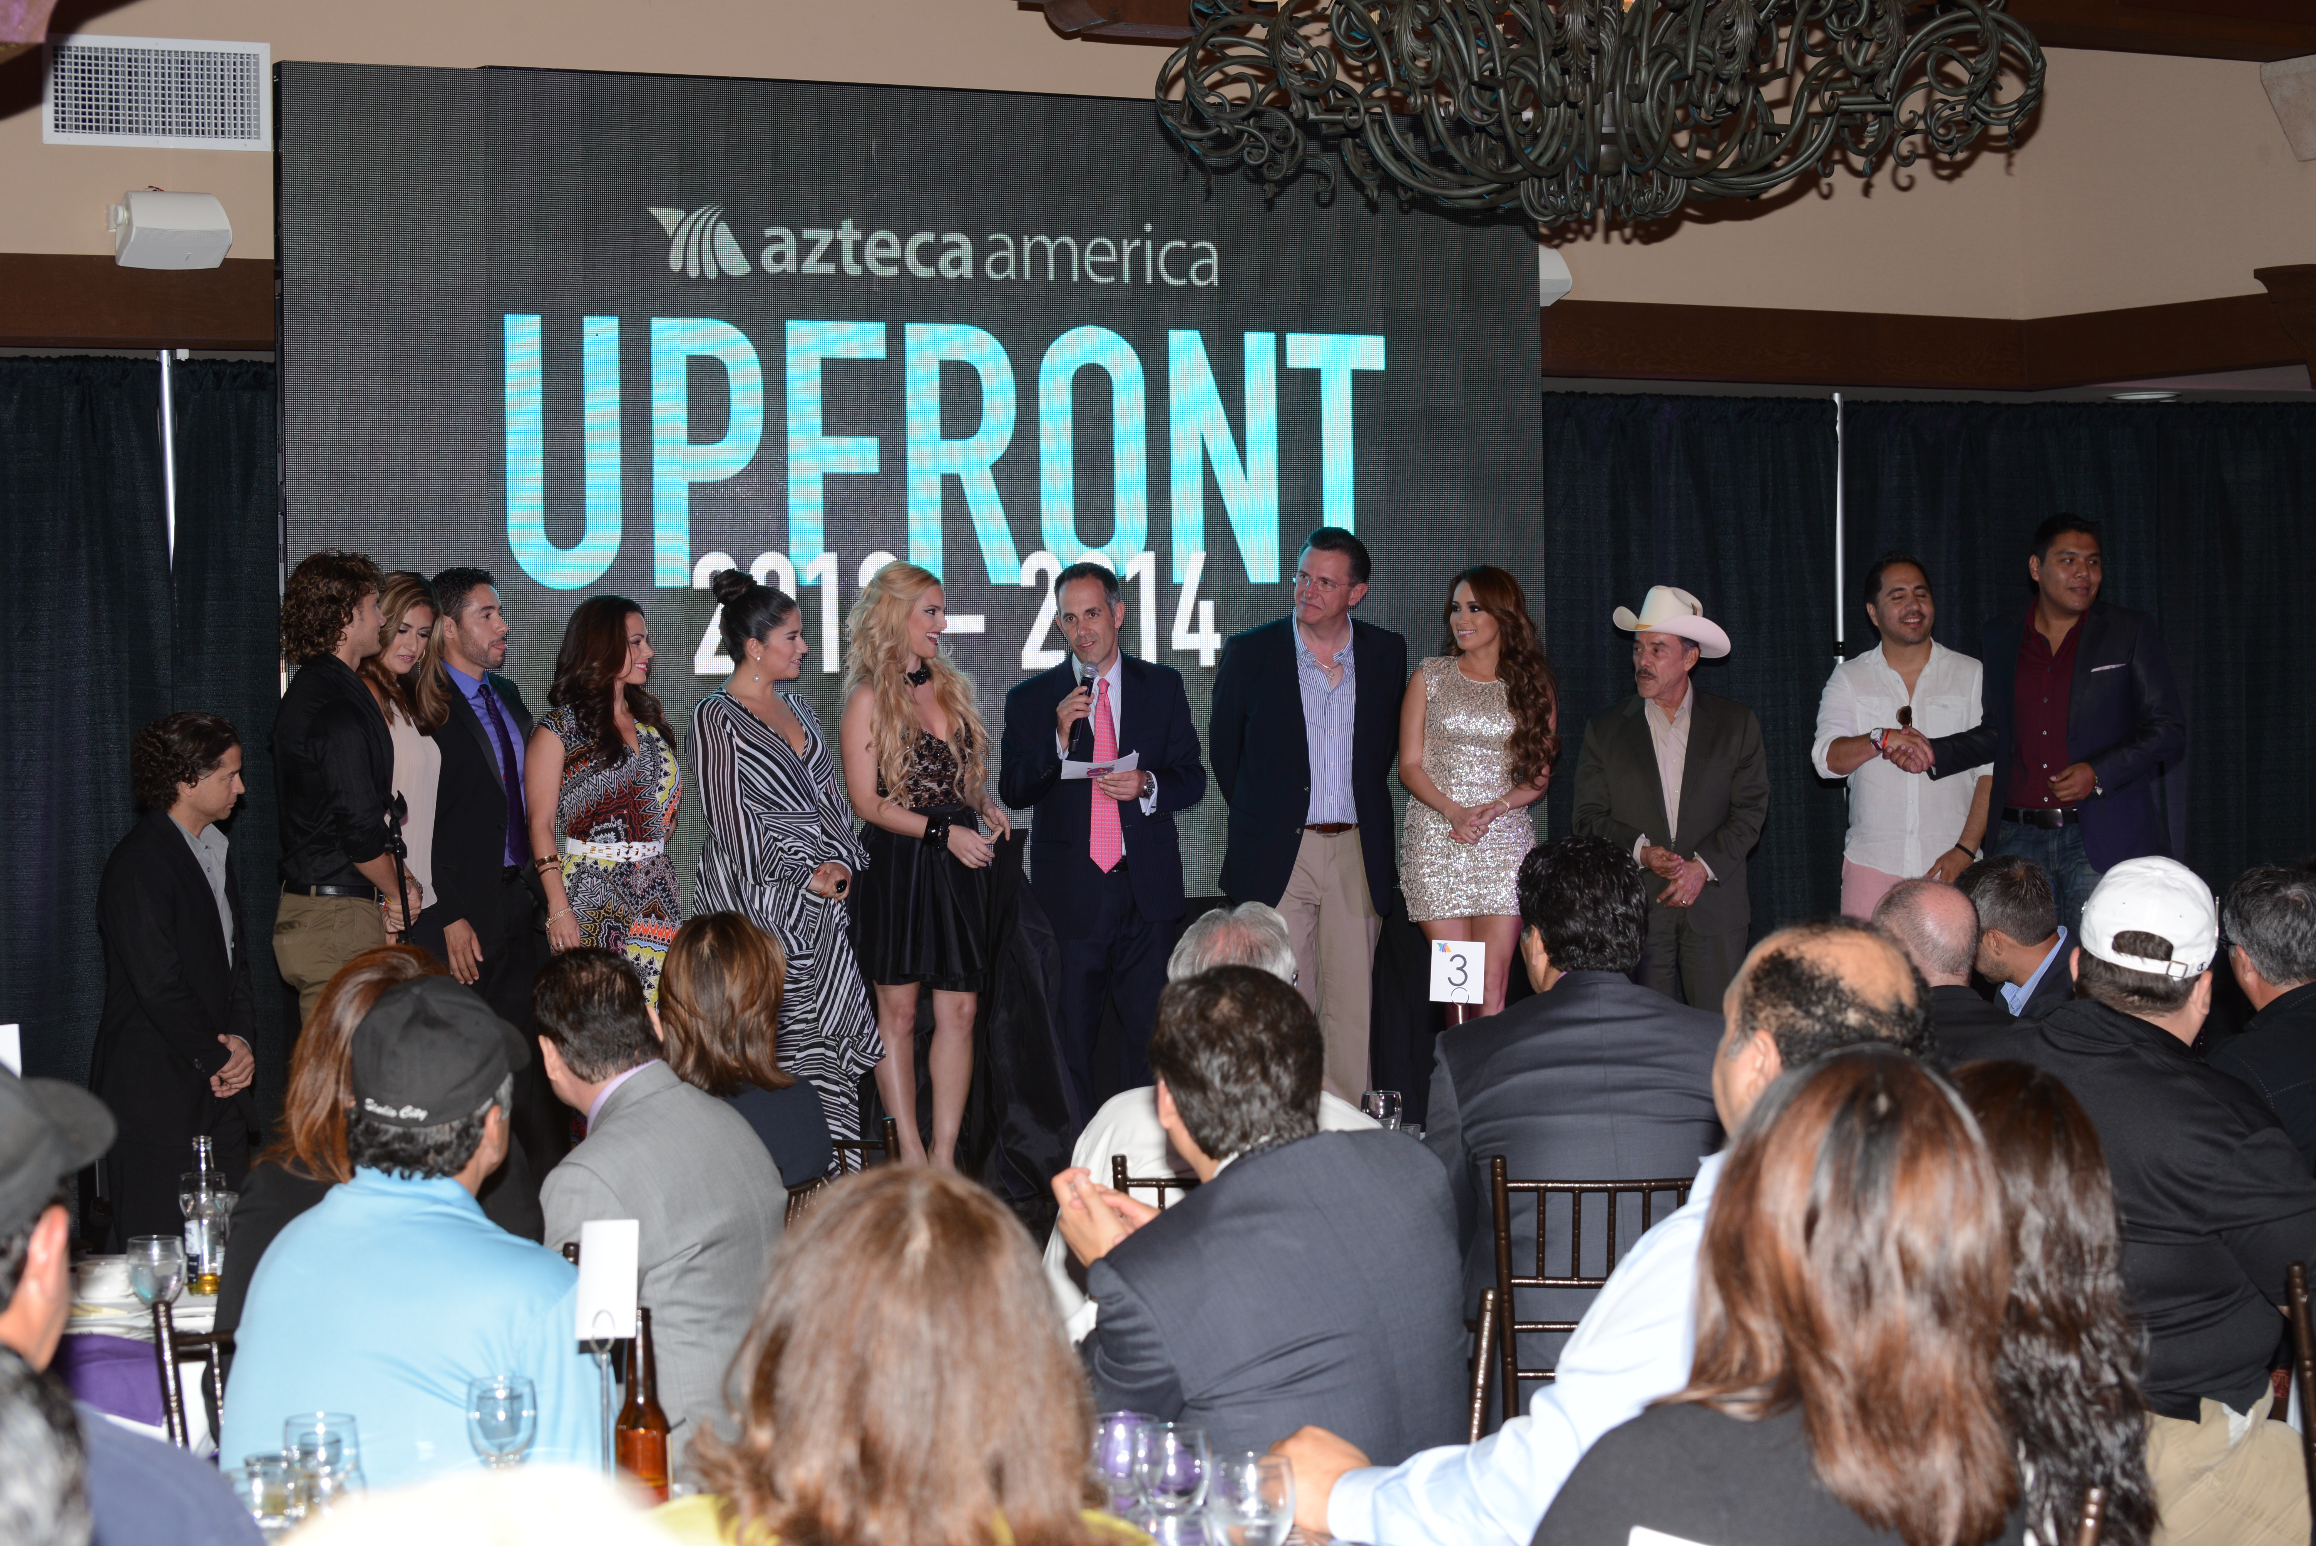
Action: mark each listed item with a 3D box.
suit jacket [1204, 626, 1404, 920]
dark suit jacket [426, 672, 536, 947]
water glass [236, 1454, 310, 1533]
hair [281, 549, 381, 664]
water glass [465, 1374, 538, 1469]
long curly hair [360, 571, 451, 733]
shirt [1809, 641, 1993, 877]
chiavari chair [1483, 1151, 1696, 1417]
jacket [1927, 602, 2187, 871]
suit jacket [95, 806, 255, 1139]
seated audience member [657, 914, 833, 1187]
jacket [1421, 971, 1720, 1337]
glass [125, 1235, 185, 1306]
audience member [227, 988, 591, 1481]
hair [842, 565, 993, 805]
[{"bbox_3d":[0.383,-0.019,11.550,0.540,0.770,0.310,-2,1,-22],"label":"suit jacket"},{"bbox_3d":[-1.747,0.103,11.400,0.310,0.730,0.480,0,1,40],"label":"dark suit jacket"},{"bbox_3d":[-0.941,0.765,4.800,0.071,0.080,0.071,-1,1,0],"label":"water glass"},{"bbox_3d":[-1.873,-0.377,10.200,0.230,0.260,0.220,-1,1,-9],"label":"hair"},{"bbox_3d":[-0.751,0.767,5.172,0.079,0.148,0.079,-1,2,0],"label":"water glass"},{"bbox_3d":[-1.767,-0.282,10.550,0.230,0.380,0.230,-1,1,-18],"label":"long curly hair"},{"bbox_3d":[2.000,-0.032,12.100,0.500,0.650,0.340,-1,1,5],"label":"shirt"},{"bbox_3d":[0.729,1.034,6.982,0.410,0.920,0.440,-1,1,4],"label":"chiavari chair"},{"bbox_3d":[2.393,-0.096,11.950,0.660,0.740,0.400,-1,1,14],"label":"jacket"},{"bbox_3d":[-2.332,0.492,10.700,0.360,0.790,0.460,0,1,26],"label":"suit jacket"},{"bbox_3d":[-0.756,0.859,7.322,0.480,1.280,0.780,-2,2,-27],"label":"seated audience member"},{"bbox_3d":[0.669,0.638,6.950,0.540,0.670,0.380,-1,1,-6],"label":"jacket"},{"bbox_3d":[-1.400,0.722,6.302,0.080,0.150,0.080,-1,2,0],"label":"glass"},{"bbox_3d":[-0.910,0.885,5.760,0.550,1.260,0.750,0,1,20],"label":"audience member"},{"bbox_3d":[-0.592,-0.221,11.000,0.340,0.580,0.320,-2,2,-41],"label":"hair"}]

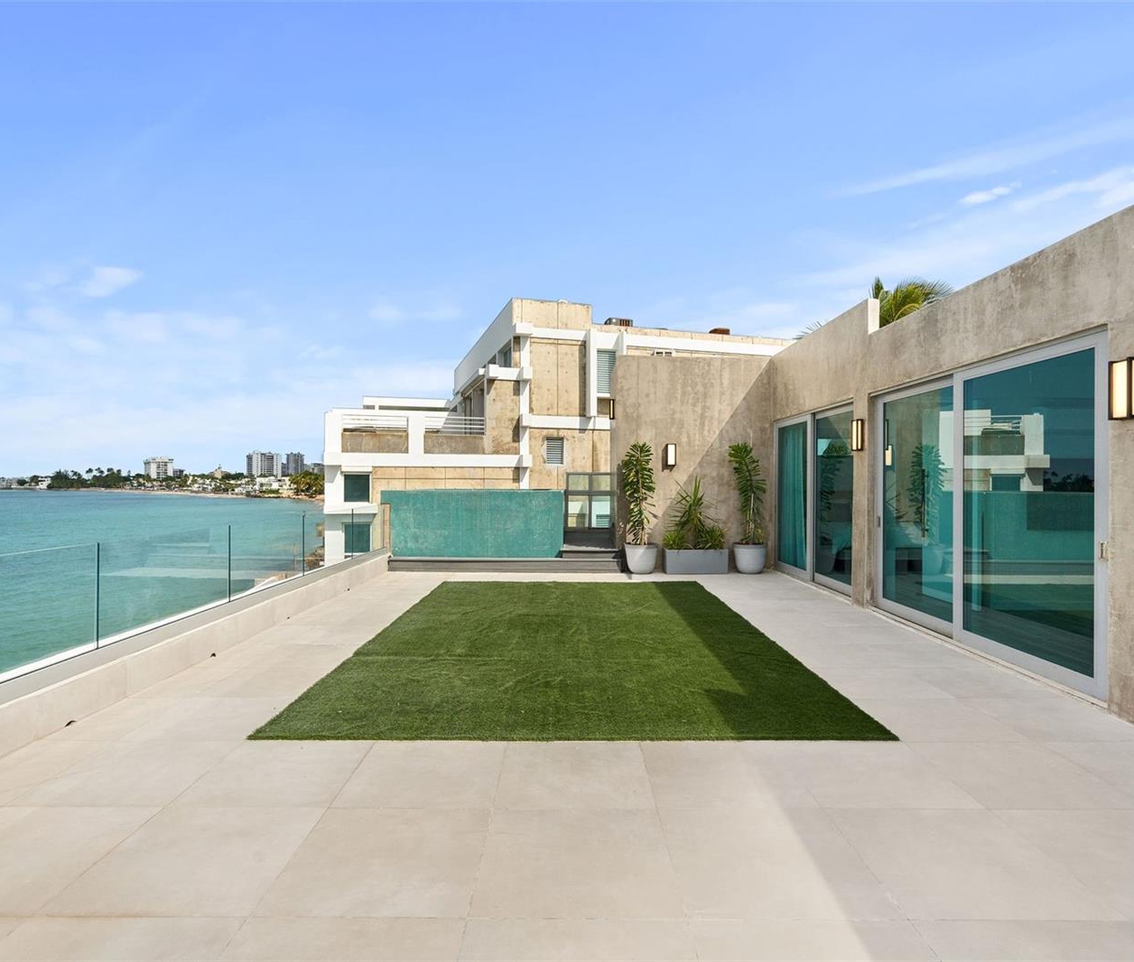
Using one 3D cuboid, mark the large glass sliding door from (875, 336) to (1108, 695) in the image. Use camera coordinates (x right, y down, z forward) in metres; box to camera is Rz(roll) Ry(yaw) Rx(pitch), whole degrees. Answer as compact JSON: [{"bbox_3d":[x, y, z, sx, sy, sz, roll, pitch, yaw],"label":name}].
[{"bbox_3d":[3.602,0.228,5.792,0.140,2.440,3.190,0,0,0],"label":"large glass sliding door"}]

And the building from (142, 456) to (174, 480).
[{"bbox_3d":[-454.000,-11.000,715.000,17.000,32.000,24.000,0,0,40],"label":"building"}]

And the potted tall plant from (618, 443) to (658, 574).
[{"bbox_3d":[1.171,0.426,10.437,0.590,2.117,0.570,0,0,0],"label":"potted tall plant"}]

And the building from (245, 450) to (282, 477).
[{"bbox_3d":[-373.000,-13.700,790.000,18.000,42.000,34.000,0,0,45],"label":"building"}]

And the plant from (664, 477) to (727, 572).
[{"bbox_3d":[2.093,0.709,10.466,1.030,1.558,0.600,0,0,0],"label":"plant"}]

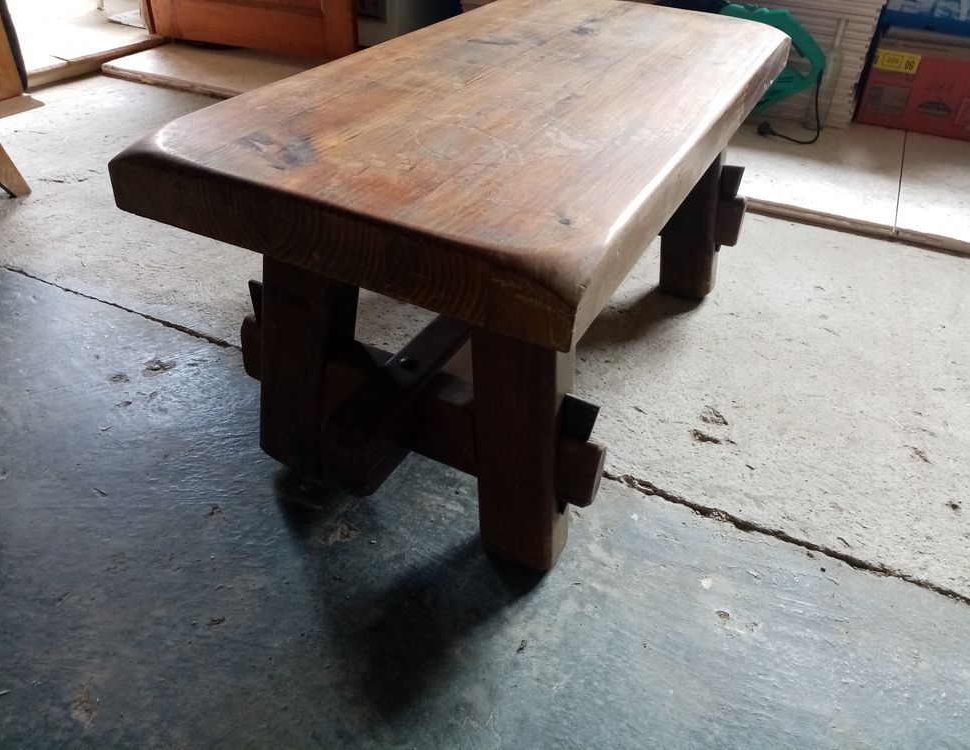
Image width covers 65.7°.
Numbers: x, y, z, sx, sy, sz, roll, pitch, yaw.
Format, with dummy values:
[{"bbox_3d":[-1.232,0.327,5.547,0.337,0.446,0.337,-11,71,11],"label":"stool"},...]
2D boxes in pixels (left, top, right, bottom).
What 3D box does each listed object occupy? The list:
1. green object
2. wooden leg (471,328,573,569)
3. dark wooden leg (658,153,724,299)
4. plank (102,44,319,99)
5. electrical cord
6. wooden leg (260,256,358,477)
[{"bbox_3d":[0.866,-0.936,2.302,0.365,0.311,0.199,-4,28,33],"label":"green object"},{"bbox_3d":[0.045,0.041,0.861,0.098,0.419,0.059,13,34,23],"label":"wooden leg"},{"bbox_3d":[0.403,-0.353,1.440,0.098,0.419,0.059,12,37,24],"label":"dark wooden leg"},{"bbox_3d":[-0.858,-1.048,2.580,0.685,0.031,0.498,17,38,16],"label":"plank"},{"bbox_3d":[0.932,-0.811,2.258,0.174,0.199,0.191,19,39,19],"label":"electrical cord"},{"bbox_3d":[-0.226,-0.053,0.961,0.098,0.419,0.059,25,38,15],"label":"wooden leg"}]

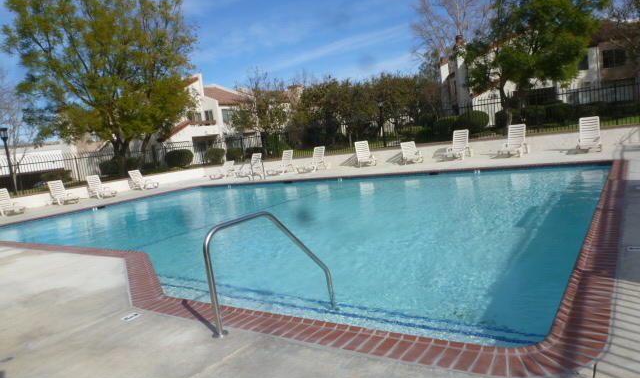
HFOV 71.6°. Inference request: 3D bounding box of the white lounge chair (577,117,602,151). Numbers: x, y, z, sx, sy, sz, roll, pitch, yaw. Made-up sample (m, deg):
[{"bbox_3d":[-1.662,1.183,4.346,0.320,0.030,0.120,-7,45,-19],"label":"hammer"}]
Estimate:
[{"bbox_3d":[8.767,-1.793,14.472,0.690,1.043,1.580,-3,8,35],"label":"white lounge chair"}]

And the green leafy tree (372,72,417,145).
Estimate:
[{"bbox_3d":[4.044,-4.276,24.738,2.800,3.930,2.800,-7,6,0],"label":"green leafy tree"}]

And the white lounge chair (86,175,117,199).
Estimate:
[{"bbox_3d":[-9.704,-0.128,19.792,1.580,0.992,0.690,-2,8,38],"label":"white lounge chair"}]

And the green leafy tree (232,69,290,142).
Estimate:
[{"bbox_3d":[-3.696,-4.920,27.585,3.200,4.820,3.200,-7,6,0],"label":"green leafy tree"}]

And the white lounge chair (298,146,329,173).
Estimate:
[{"bbox_3d":[-0.348,-1.326,20.291,0.690,1.025,1.580,-3,7,34],"label":"white lounge chair"}]

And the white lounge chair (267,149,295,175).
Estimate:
[{"bbox_3d":[-1.859,-1.229,21.081,0.690,1.022,1.580,-3,7,33],"label":"white lounge chair"}]

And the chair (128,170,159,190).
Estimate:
[{"bbox_3d":[-8.755,-0.470,22.079,1.650,0.947,0.690,-3,8,35],"label":"chair"}]

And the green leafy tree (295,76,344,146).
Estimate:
[{"bbox_3d":[-0.027,-4.432,25.976,2.900,4.130,2.900,-7,6,0],"label":"green leafy tree"}]

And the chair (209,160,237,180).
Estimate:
[{"bbox_3d":[-5.032,-0.950,23.009,0.690,0.808,1.650,-4,7,26],"label":"chair"}]

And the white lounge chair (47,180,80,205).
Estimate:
[{"bbox_3d":[-10.656,0.140,18.490,1.600,0.973,0.690,-2,8,38],"label":"white lounge chair"}]

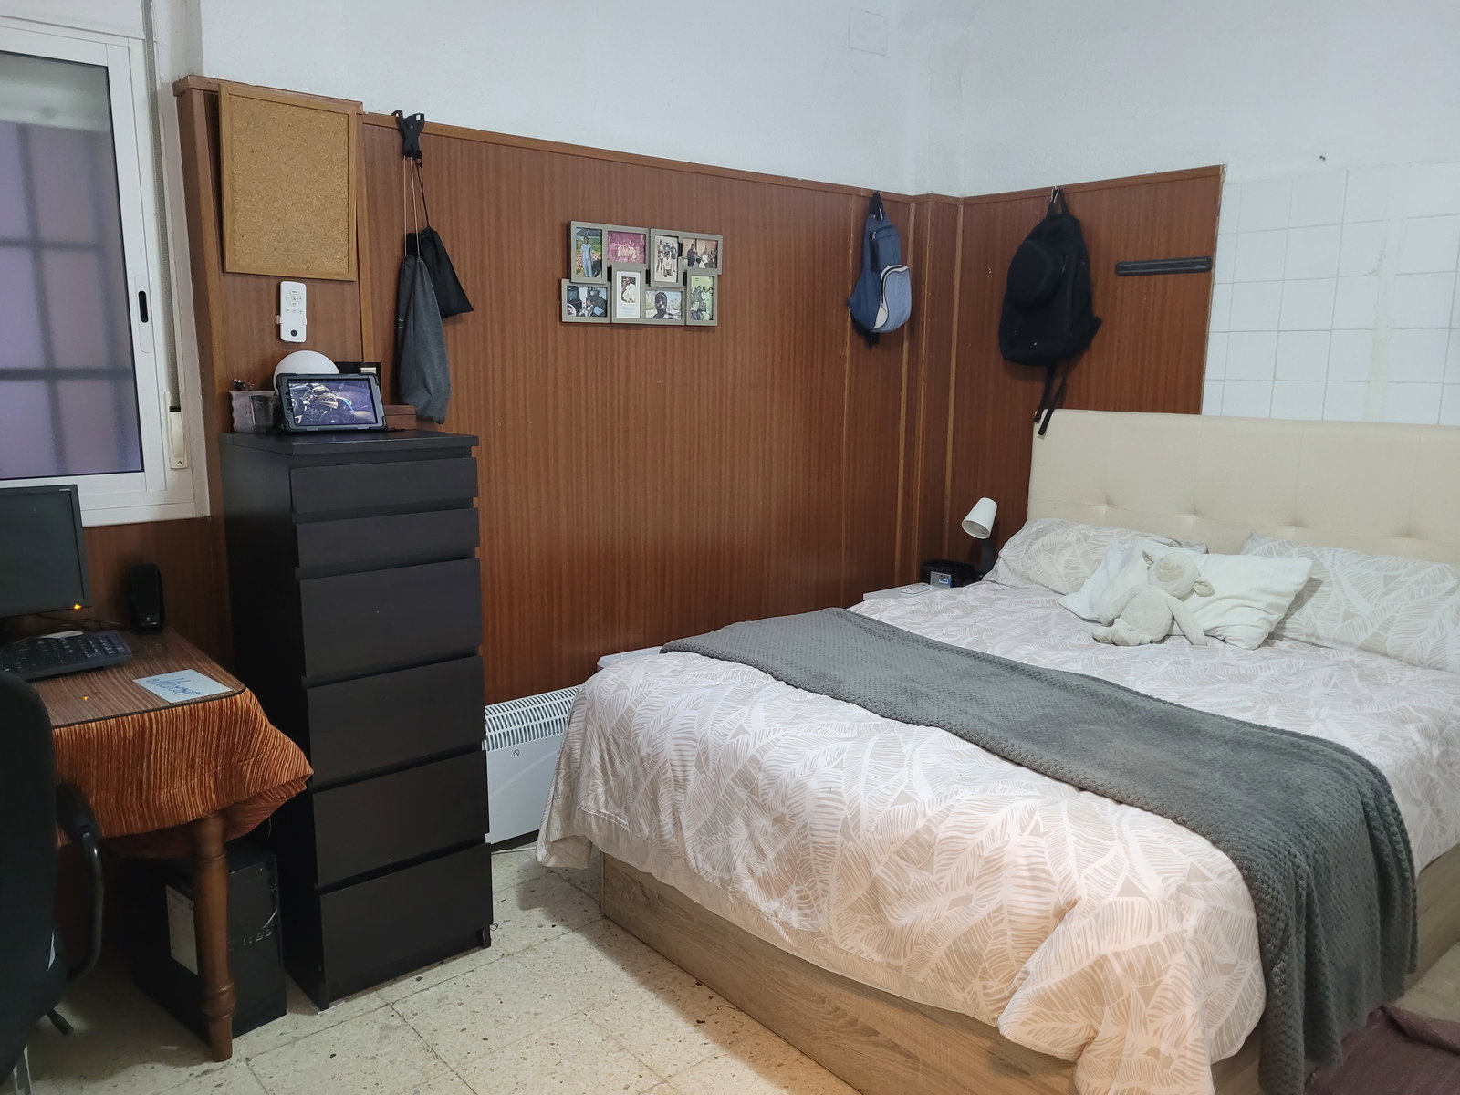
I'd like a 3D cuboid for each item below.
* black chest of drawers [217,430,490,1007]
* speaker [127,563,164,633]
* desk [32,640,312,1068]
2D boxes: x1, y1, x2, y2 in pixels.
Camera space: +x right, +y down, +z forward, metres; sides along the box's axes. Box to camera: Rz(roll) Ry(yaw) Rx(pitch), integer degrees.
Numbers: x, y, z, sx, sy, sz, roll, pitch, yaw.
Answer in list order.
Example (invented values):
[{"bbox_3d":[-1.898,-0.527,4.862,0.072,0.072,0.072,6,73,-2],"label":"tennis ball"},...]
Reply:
[{"bbox_3d":[-0.870,0.352,2.573,0.400,1.230,0.480,-7,12,-40],"label":"black chest of drawers"},{"bbox_3d":[-1.380,0.120,2.595,0.068,0.150,0.080,-8,12,-40],"label":"speaker"},{"bbox_3d":[-1.513,0.659,2.126,1.060,0.760,0.700,-8,12,-40],"label":"desk"}]

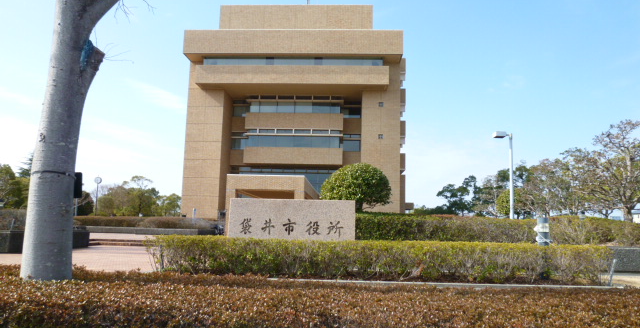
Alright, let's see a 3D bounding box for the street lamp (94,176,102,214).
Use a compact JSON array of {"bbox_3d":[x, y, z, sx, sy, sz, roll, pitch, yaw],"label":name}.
[{"bbox_3d":[-21.798,3.673,43.200,0.700,4.870,0.400,1,-7,3],"label":"street lamp"}]

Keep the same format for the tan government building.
[{"bbox_3d":[-2.083,-4.438,60.943,25.380,26.350,26.000,1,-7,3],"label":"tan government building"}]

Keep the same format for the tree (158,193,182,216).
[{"bbox_3d":[-23.142,6.944,69.114,4.200,4.680,4.200,1,-7,3],"label":"tree"}]

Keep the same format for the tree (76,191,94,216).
[{"bbox_3d":[-29.215,5.289,54.530,3.080,4.070,3.080,1,-7,3],"label":"tree"}]

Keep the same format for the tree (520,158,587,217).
[{"bbox_3d":[21.473,3.287,40.744,5.910,7.280,5.910,1,-7,3],"label":"tree"}]

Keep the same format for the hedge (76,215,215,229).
[{"bbox_3d":[-12.723,4.218,31.704,10.930,0.800,1.500,1,-7,3],"label":"hedge"}]

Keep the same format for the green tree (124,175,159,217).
[{"bbox_3d":[-25.569,5.142,63.423,4.990,6.730,4.990,1,-7,3],"label":"green tree"}]

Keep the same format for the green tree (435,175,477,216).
[{"bbox_3d":[16.543,4.908,53.949,4.920,7.050,4.920,1,-7,3],"label":"green tree"}]

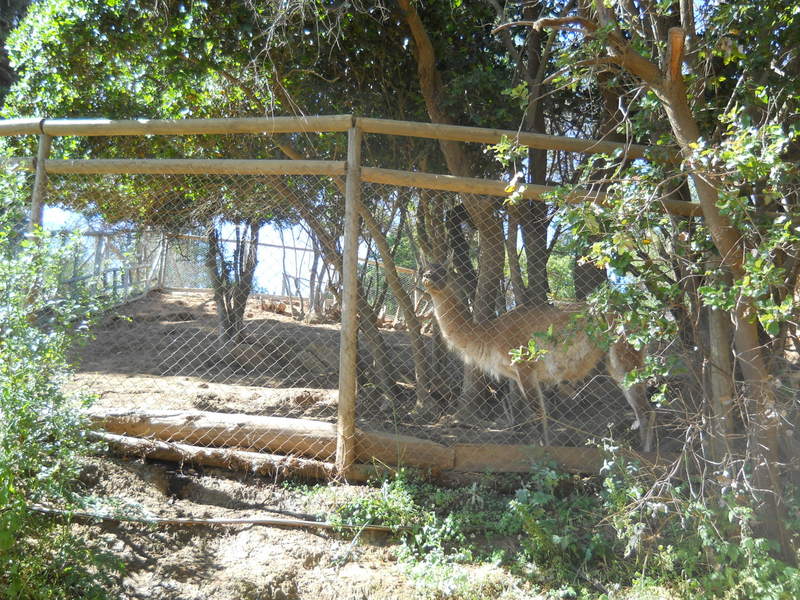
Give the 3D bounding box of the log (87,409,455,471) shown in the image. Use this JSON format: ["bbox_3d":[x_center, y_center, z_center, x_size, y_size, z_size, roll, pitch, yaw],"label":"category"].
[{"bbox_3d":[-0.901,0.898,5.615,2.549,0.250,0.250,3,-10,11],"label":"log"}]

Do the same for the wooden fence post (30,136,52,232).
[{"bbox_3d":[-2.677,-0.139,6.257,0.095,2.262,0.095,2,-11,-14],"label":"wooden fence post"}]

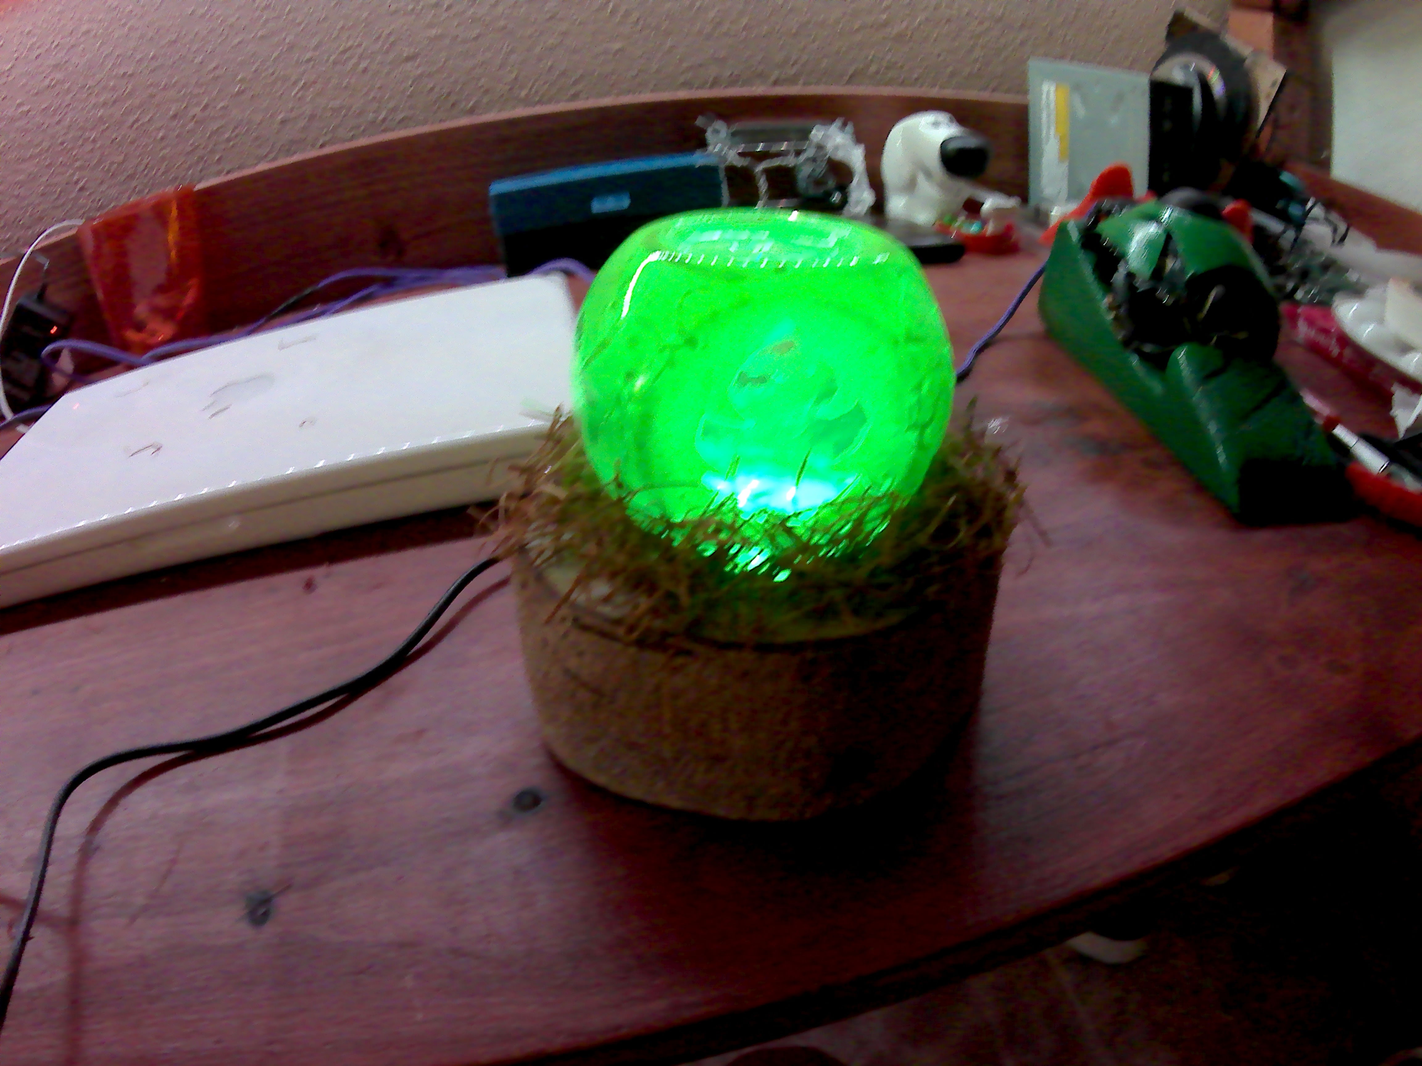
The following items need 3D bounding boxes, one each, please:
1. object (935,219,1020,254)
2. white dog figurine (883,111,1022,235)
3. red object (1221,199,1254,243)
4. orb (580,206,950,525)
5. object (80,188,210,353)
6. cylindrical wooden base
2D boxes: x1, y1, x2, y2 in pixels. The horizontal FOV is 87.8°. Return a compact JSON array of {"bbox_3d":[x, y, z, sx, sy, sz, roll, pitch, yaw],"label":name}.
[{"bbox_3d":[0.168,-0.187,0.467,0.052,0.014,0.044,-7,33,0],"label":"object"},{"bbox_3d":[0.164,-0.246,0.505,0.072,0.075,0.052,11,37,25],"label":"white dog figurine"},{"bbox_3d":[0.274,-0.163,0.385,0.018,0.028,0.018,-7,33,0],"label":"red object"},{"bbox_3d":[0.011,-0.034,0.157,0.079,0.065,0.079,-7,33,0],"label":"orb"},{"bbox_3d":[-0.364,-0.168,0.473,0.058,0.083,0.020,-25,37,-25],"label":"object"},{"bbox_3d":[0.010,0.008,0.179,0.116,0.040,0.116,-5,33,3],"label":"cylindrical wooden base"}]

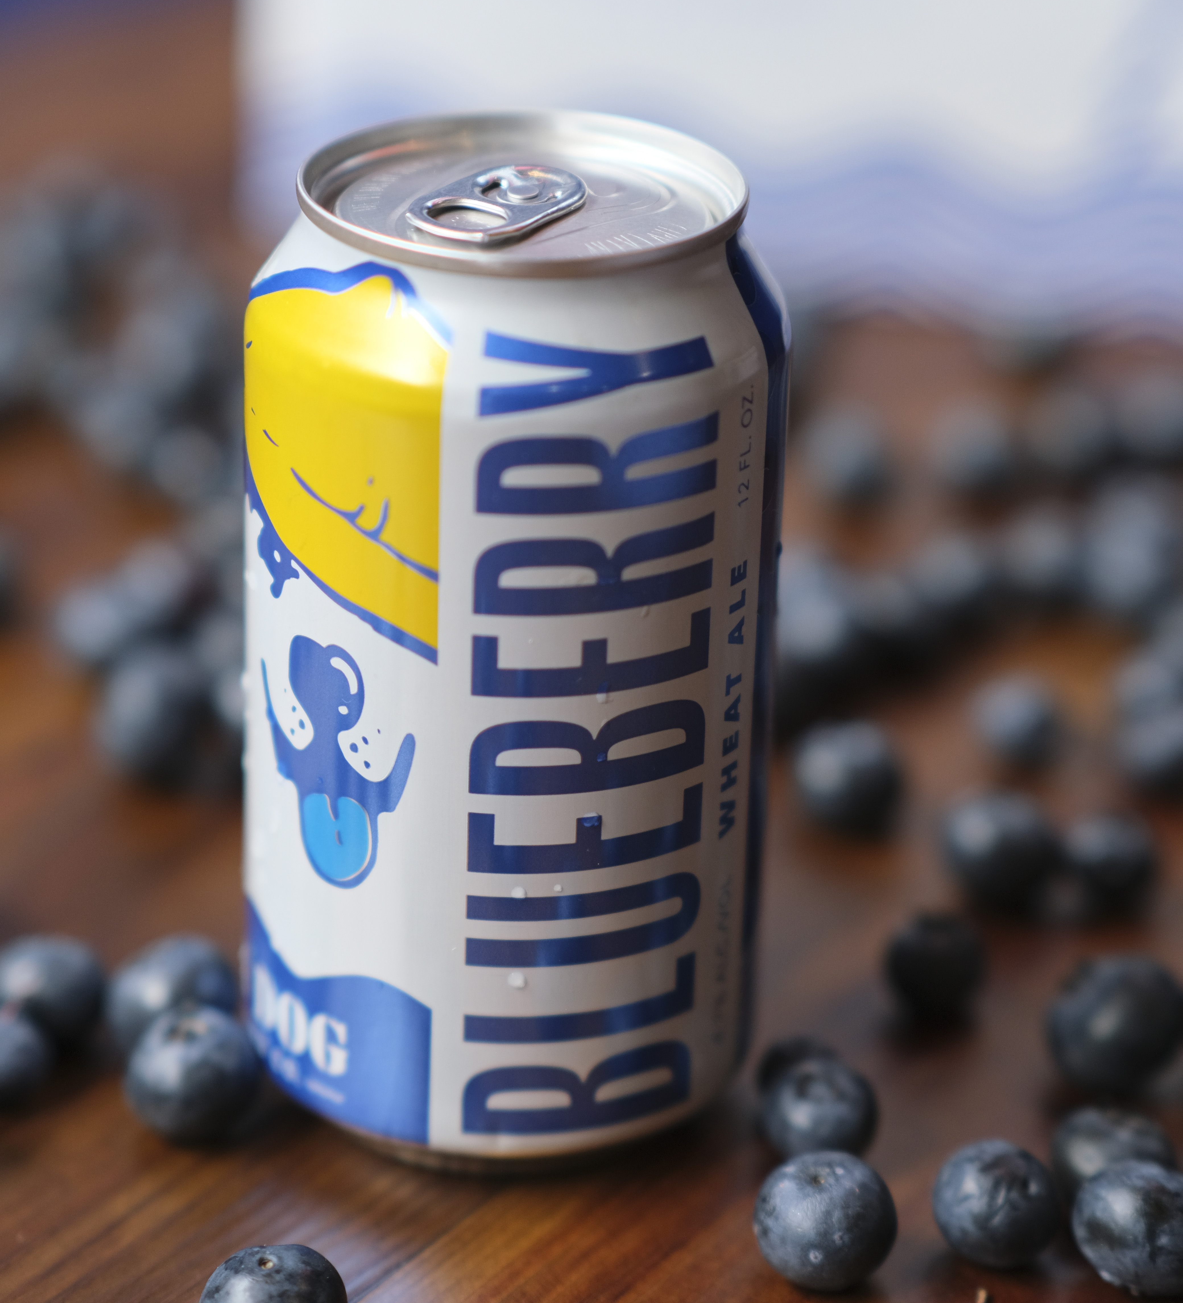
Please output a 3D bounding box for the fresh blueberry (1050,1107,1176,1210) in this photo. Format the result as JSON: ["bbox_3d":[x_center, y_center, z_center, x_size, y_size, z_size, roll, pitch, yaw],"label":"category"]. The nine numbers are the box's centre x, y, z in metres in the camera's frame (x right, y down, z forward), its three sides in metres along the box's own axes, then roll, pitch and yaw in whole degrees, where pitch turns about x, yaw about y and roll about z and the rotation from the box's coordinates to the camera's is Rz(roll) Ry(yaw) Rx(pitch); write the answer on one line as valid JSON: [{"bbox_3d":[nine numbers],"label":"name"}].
[{"bbox_3d":[0.065,0.064,0.515,0.015,0.014,0.015,3,24,0],"label":"fresh blueberry"}]

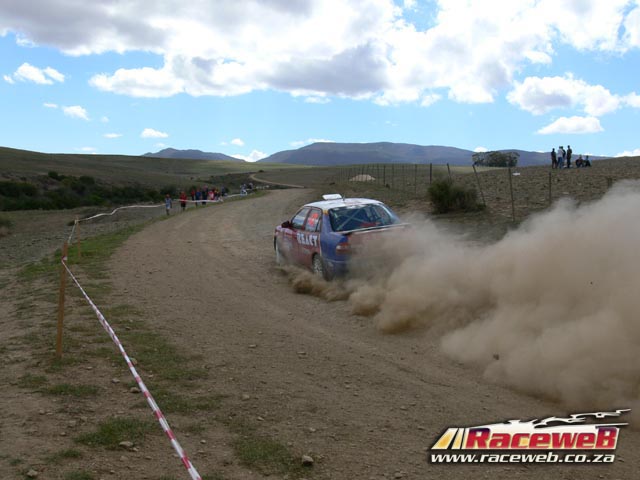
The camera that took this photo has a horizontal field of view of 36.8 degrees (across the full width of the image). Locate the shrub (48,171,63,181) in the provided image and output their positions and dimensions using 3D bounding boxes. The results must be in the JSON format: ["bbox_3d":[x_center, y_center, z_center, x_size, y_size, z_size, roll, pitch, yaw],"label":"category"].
[{"bbox_3d":[-38.517,-9.393,140.000,2.000,1.450,1.900,-1,5,0],"label":"shrub"}]

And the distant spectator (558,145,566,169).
[{"bbox_3d":[18.918,-6.436,75.000,0.520,1.720,0.380,2,5,30],"label":"distant spectator"}]

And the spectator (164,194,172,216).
[{"bbox_3d":[-11.346,-2.584,72.000,0.500,1.650,0.360,-2,5,-21],"label":"spectator"}]

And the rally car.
[{"bbox_3d":[0.350,-0.120,19.900,1.720,1.450,4.300,-6,7,-19],"label":"rally car"}]

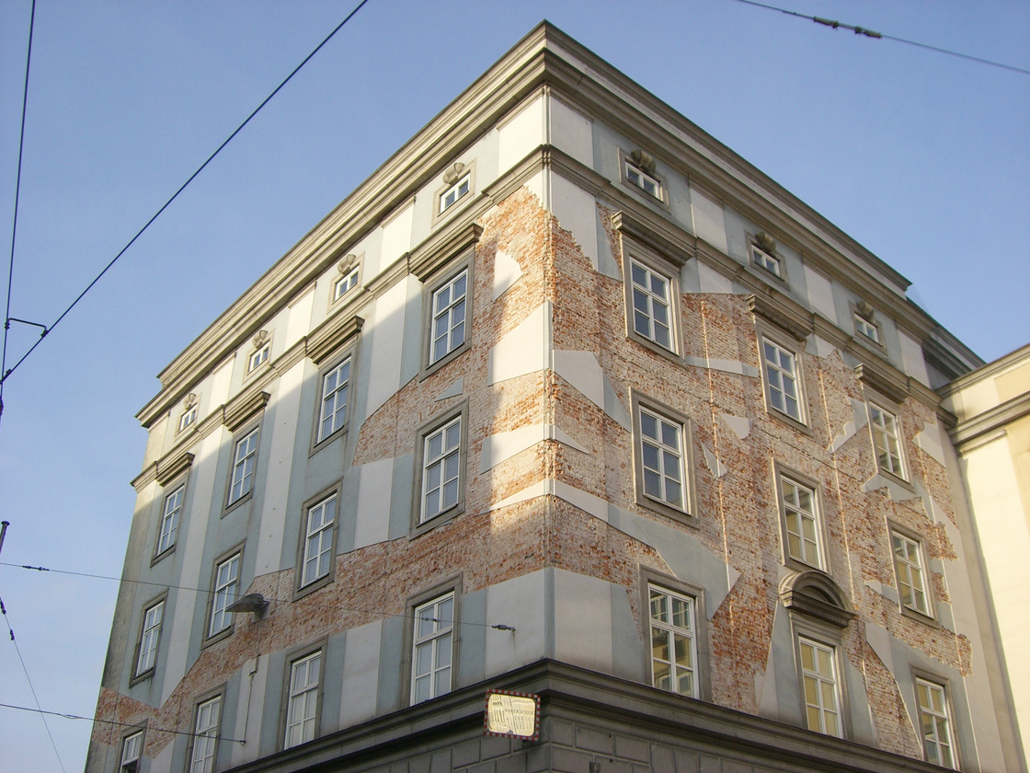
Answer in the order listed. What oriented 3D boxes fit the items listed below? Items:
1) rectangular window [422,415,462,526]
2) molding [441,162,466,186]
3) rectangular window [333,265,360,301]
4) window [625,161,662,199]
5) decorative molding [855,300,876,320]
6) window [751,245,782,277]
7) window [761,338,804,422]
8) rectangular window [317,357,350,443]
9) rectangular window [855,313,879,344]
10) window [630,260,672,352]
[{"bbox_3d":[-1.487,1.688,23.093,0.137,2.037,1.228,24,-38,-33],"label":"rectangular window"},{"bbox_3d":[-1.471,-5.036,26.834,0.260,0.450,0.650,25,-40,-33],"label":"molding"},{"bbox_3d":[-4.499,-2.753,30.560,0.150,0.550,1.170,22,-36,-32],"label":"rectangular window"},{"bbox_3d":[2.991,-4.786,26.561,1.170,0.550,0.150,25,-38,-36],"label":"window"},{"bbox_3d":[9.909,-2.065,31.797,0.840,0.420,0.210,25,-38,-36],"label":"decorative molding"},{"bbox_3d":[6.511,-3.229,29.438,1.170,0.550,0.150,25,-38,-36],"label":"window"},{"bbox_3d":[6.291,-0.148,26.631,1.190,2.000,0.150,25,-40,-33],"label":"window"},{"bbox_3d":[-4.509,0.342,28.173,0.137,2.037,1.228,24,-38,-33],"label":"rectangular window"},{"bbox_3d":[9.840,-1.604,31.599,1.092,0.588,0.126,25,-39,-34],"label":"rectangular window"},{"bbox_3d":[2.889,-1.715,24.188,1.190,2.000,0.150,25,-40,-33],"label":"window"}]

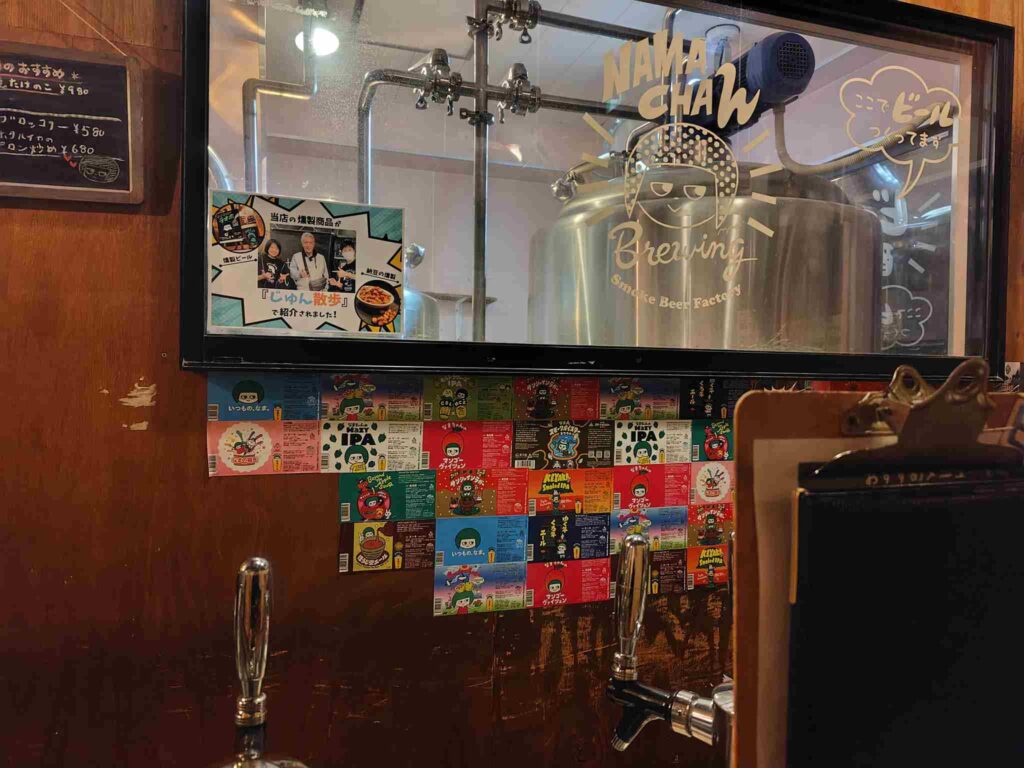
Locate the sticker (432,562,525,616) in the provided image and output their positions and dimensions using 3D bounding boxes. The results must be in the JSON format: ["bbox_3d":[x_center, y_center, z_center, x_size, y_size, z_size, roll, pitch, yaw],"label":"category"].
[{"bbox_3d":[-0.053,0.357,1.188,0.166,0.082,0.010,1,0,-17],"label":"sticker"}]

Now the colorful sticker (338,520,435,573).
[{"bbox_3d":[-0.203,0.268,1.121,0.162,0.081,0.010,1,1,-18],"label":"colorful sticker"}]

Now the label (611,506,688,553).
[{"bbox_3d":[0.259,0.272,1.271,0.162,0.081,0.010,1,1,-18],"label":"label"}]

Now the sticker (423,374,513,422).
[{"bbox_3d":[-0.072,0.022,1.158,0.157,0.079,0.010,1,1,-18],"label":"sticker"}]

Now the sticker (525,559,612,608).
[{"bbox_3d":[0.104,0.357,1.222,0.162,0.081,0.010,1,1,-18],"label":"sticker"}]

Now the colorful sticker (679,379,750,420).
[{"bbox_3d":[0.397,0.029,1.319,0.158,0.082,0.010,1,0,-17],"label":"colorful sticker"}]

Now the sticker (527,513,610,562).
[{"bbox_3d":[0.105,0.279,1.234,0.159,0.083,0.010,1,0,-17],"label":"sticker"}]

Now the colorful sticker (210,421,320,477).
[{"bbox_3d":[-0.392,0.102,1.084,0.168,0.086,0.010,1,0,-17],"label":"colorful sticker"}]

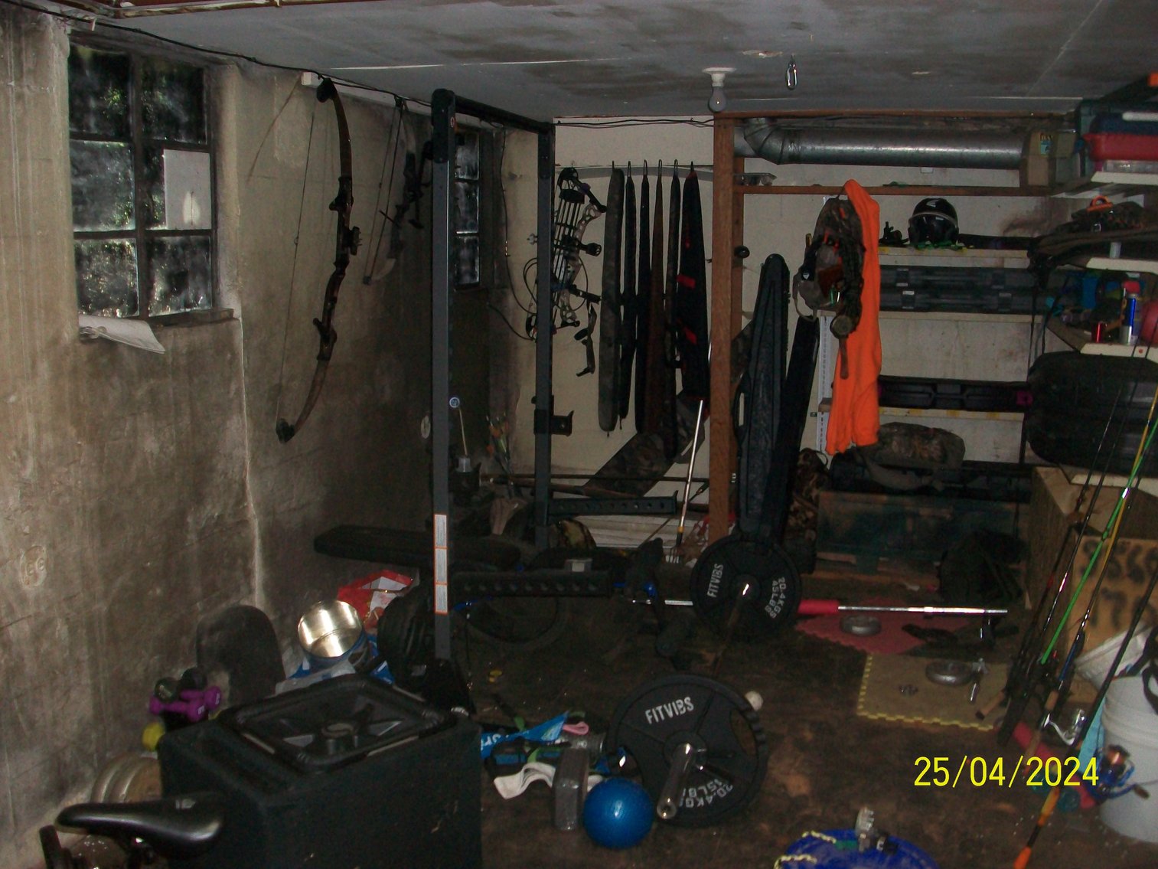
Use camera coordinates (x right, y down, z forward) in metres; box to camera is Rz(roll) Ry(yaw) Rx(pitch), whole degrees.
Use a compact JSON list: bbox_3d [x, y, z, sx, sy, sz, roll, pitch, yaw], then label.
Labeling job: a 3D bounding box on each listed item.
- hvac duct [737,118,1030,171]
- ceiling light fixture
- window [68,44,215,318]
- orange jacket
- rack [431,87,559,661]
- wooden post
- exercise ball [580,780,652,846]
[{"bbox_3d":[1.331,-1.265,4.961,1.300,0.210,0.170,3,11,15],"label":"hvac duct"},{"bbox_3d":[0.478,-1.168,3.869,0.115,0.150,0.115,3,11,15],"label":"ceiling light fixture"},{"bbox_3d":[-1.187,-0.660,3.089,0.070,0.770,0.710,3,11,15],"label":"window"},{"bbox_3d":[1.188,-0.506,4.926,0.260,1.200,0.150,3,11,15],"label":"orange jacket"},{"bbox_3d":[-0.082,-0.118,4.130,0.600,2.105,1.190,3,11,15],"label":"rack"},{"bbox_3d":[0.654,-0.347,5.208,0.090,2.165,0.090,3,11,15],"label":"wooden post"},{"bbox_3d":[0.106,1.030,3.090,0.198,0.198,0.198,0,10,0],"label":"exercise ball"}]

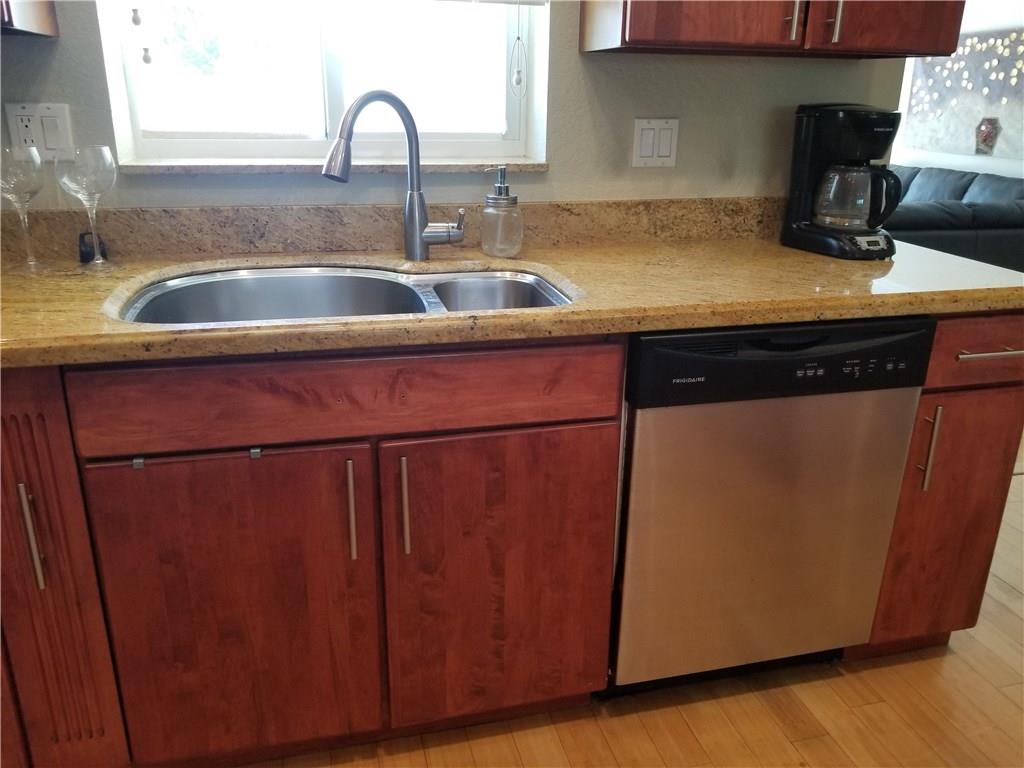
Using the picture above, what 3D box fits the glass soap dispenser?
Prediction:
[{"bbox_3d":[-0.021,-0.393,1.748,0.092,0.196,0.090,1,20,0],"label":"glass soap dispenser"}]

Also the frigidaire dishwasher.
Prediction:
[{"bbox_3d":[0.443,0.168,1.810,0.600,0.805,0.600,-4,20,-13],"label":"frigidaire dishwasher"}]

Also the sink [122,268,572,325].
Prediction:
[{"bbox_3d":[-0.309,-0.080,1.532,0.800,0.210,0.520,-4,20,-13],"label":"sink"}]

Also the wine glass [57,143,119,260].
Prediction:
[{"bbox_3d":[-0.856,-0.359,1.559,0.106,0.232,0.106,-4,20,-13],"label":"wine glass"}]

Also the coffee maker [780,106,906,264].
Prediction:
[{"bbox_3d":[0.807,-0.477,1.813,0.186,0.335,0.242,-6,21,-19],"label":"coffee maker"}]

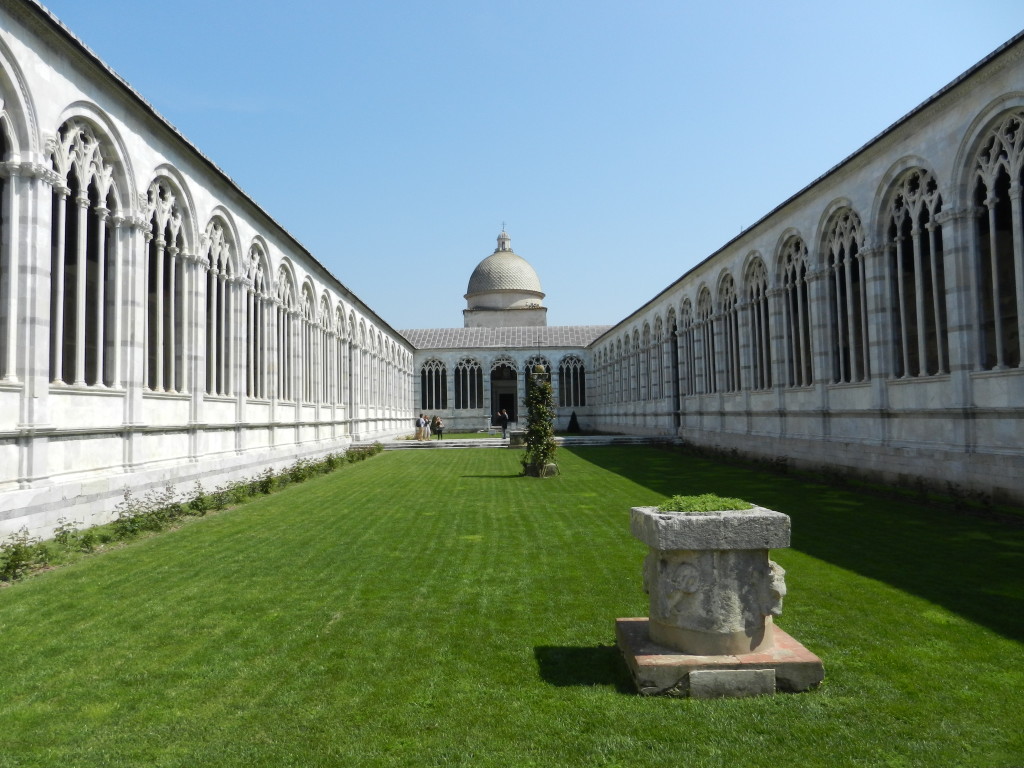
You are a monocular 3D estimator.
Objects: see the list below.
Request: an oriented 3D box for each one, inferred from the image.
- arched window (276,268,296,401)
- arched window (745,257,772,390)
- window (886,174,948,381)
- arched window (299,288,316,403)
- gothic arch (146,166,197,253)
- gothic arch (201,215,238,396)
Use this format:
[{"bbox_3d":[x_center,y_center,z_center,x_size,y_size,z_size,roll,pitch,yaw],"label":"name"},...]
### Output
[{"bbox_3d":[-9.850,-2.201,31.800,0.485,5.946,3.104,-1,-2,-2],"label":"arched window"},{"bbox_3d":[11.025,-2.706,33.170,0.450,5.970,3.050,-1,-2,-2],"label":"arched window"},{"bbox_3d":[11.400,-3.224,21.082,0.450,5.970,3.050,-1,-2,-2],"label":"window"},{"bbox_3d":[-9.955,-2.034,35.675,0.485,5.946,3.104,-1,-2,-2],"label":"arched window"},{"bbox_3d":[-9.564,-4.974,20.272,0.485,2.115,3.395,-1,-2,-2],"label":"gothic arch"},{"bbox_3d":[-9.724,-2.622,24.877,0.450,6.050,3.150,-1,-2,-2],"label":"gothic arch"}]

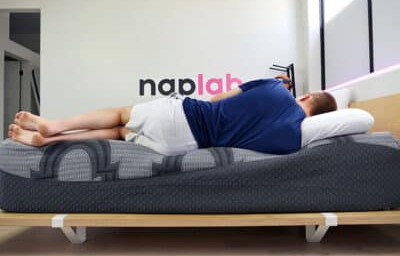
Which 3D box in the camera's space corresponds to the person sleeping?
[{"bbox_3d":[-0.152,-0.070,1.650,1.850,0.440,0.460,-1,-1,1],"label":"person sleeping"}]

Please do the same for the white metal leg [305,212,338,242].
[{"bbox_3d":[0.627,0.523,1.440,0.057,0.202,0.260,-1,-1,1],"label":"white metal leg"}]

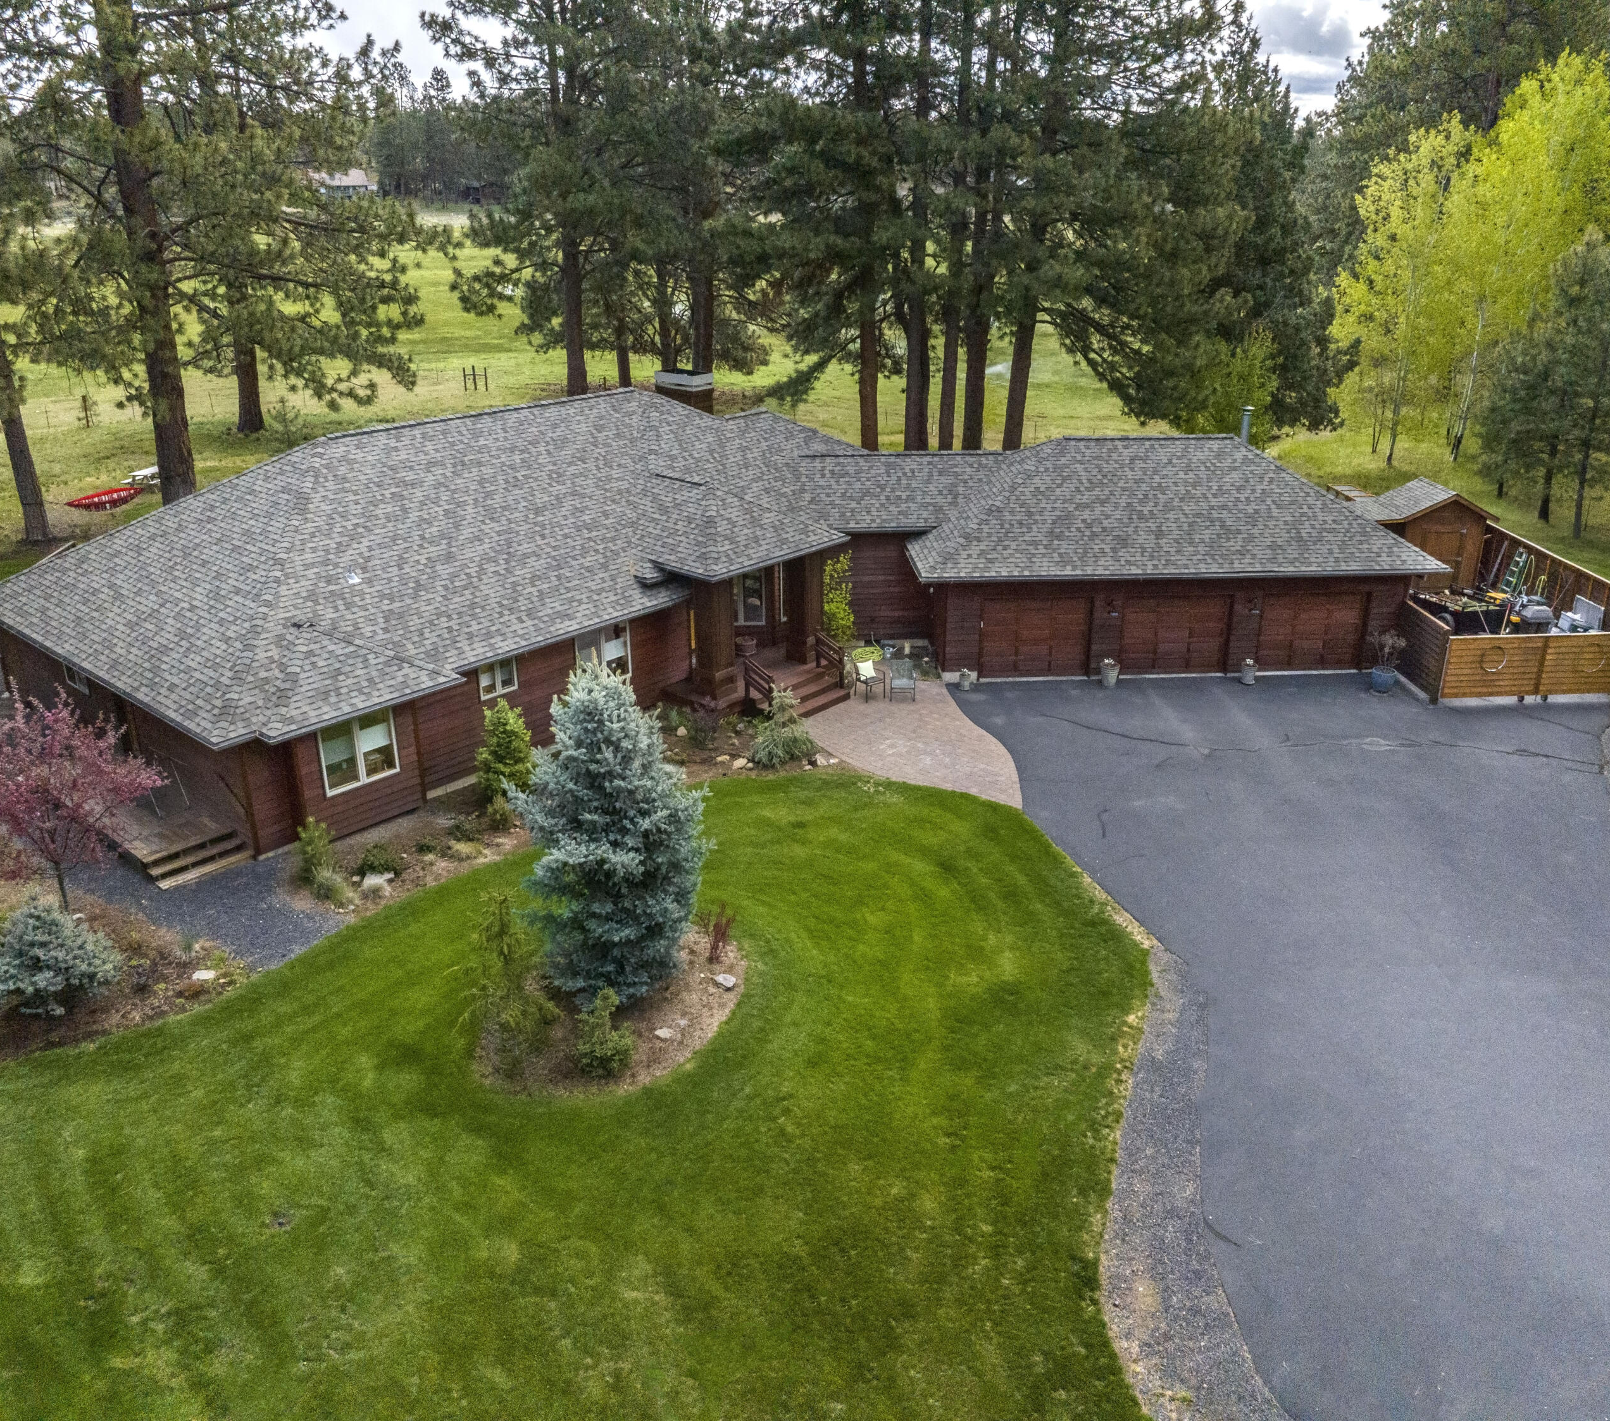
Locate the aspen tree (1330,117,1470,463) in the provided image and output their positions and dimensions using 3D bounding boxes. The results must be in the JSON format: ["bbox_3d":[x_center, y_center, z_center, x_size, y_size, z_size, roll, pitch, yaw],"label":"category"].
[{"bbox_3d":[24.159,-16.745,53.500,5.000,13.300,5.000,0,23,0],"label":"aspen tree"}]

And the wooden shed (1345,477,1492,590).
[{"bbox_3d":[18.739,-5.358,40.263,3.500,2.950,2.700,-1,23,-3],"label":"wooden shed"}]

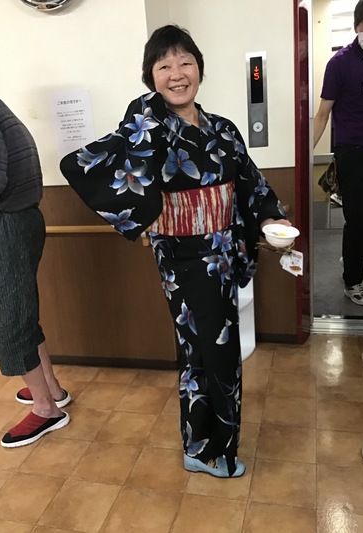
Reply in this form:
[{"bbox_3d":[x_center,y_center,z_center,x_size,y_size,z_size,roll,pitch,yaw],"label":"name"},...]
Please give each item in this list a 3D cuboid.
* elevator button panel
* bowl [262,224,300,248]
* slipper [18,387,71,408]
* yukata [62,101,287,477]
[{"bbox_3d":[0.383,-0.834,2.405,0.098,0.455,0.016,0,16,15],"label":"elevator button panel"},{"bbox_3d":[0.315,-0.096,1.500,0.118,0.045,0.118,2,24,-1],"label":"bowl"},{"bbox_3d":[-0.674,0.620,2.323,0.283,0.080,0.105,0,16,15],"label":"slipper"},{"bbox_3d":[-0.014,0.119,1.618,0.700,1.310,0.420,-12,18,-26],"label":"yukata"}]

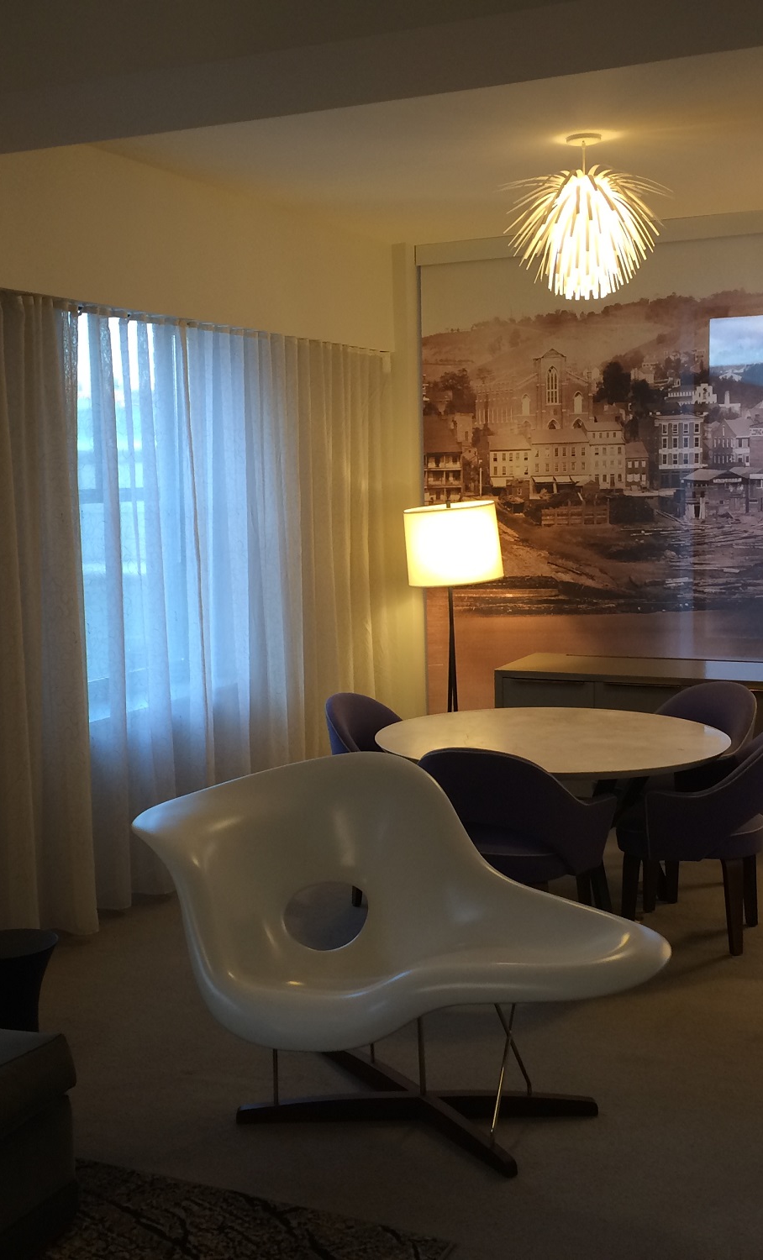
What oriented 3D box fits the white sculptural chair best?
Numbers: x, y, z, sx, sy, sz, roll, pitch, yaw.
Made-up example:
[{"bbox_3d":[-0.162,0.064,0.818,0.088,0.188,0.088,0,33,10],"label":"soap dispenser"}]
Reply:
[{"bbox_3d":[0.030,0.839,3.780,1.500,0.870,0.860,-1,6,6],"label":"white sculptural chair"}]

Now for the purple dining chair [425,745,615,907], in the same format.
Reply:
[{"bbox_3d":[0.445,0.747,4.779,0.660,0.810,0.620,2,7,25],"label":"purple dining chair"}]

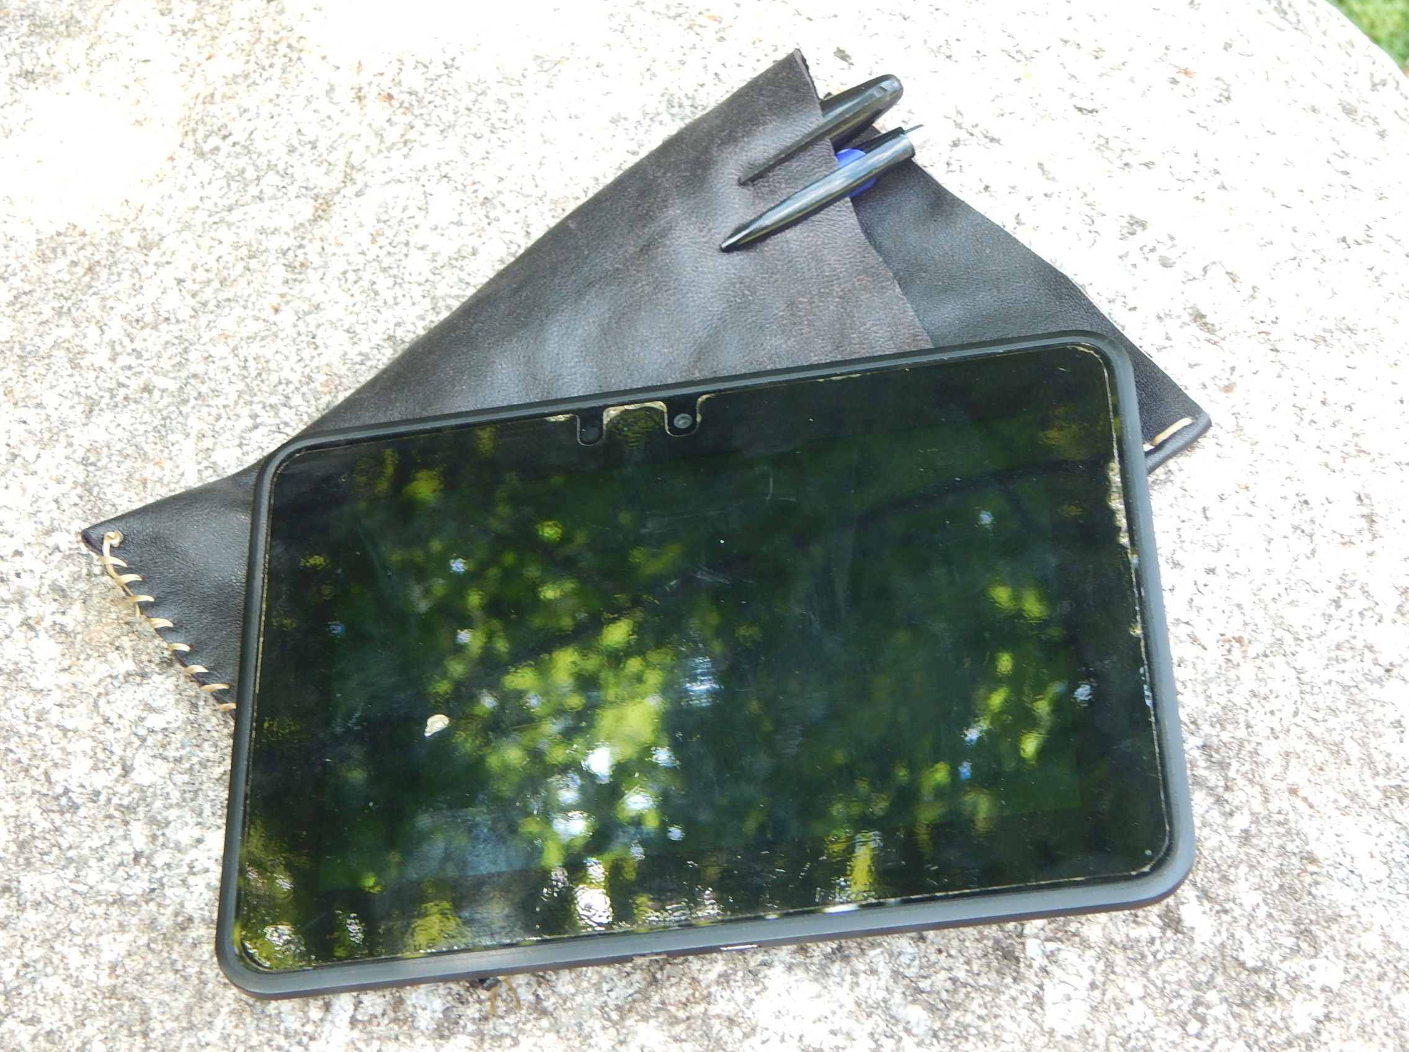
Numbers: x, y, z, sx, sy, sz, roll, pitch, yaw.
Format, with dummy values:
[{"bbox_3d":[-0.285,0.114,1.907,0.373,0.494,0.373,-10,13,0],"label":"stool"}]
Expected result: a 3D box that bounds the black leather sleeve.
[{"bbox_3d":[-0.015,-0.013,0.617,0.204,0.017,0.156,-36,56,-13],"label":"black leather sleeve"}]

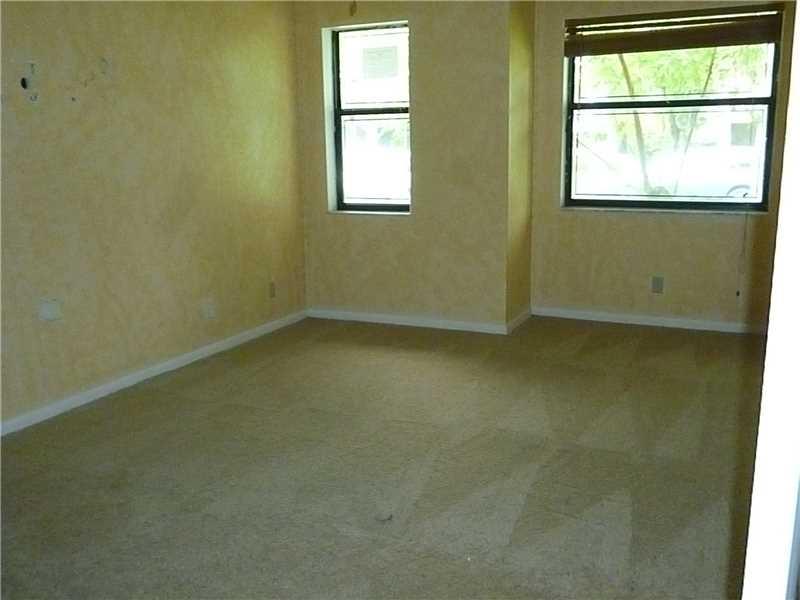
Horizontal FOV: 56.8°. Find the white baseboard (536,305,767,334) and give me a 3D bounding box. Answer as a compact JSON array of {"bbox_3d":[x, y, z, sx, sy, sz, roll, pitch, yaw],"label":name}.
[{"bbox_3d":[1.791,0.147,5.396,1.690,0.069,0.020,5,13,25],"label":"white baseboard"}]

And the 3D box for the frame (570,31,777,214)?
[{"bbox_3d":[1.865,-1.288,5.176,1.372,1.295,0.077,5,13,25],"label":"frame"}]

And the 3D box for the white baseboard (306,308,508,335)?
[{"bbox_3d":[0.012,0.153,5.494,1.600,0.069,0.020,5,13,25],"label":"white baseboard"}]

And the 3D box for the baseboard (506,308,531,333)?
[{"bbox_3d":[0.864,0.150,5.451,0.020,0.069,0.665,5,13,25],"label":"baseboard"}]

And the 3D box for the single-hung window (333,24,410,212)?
[{"bbox_3d":[-0.167,-1.309,5.454,0.669,1.293,0.077,5,13,25],"label":"single-hung window"}]

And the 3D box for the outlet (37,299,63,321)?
[{"bbox_3d":[-1.712,0.050,3.633,0.011,0.105,0.128,5,13,25],"label":"outlet"}]

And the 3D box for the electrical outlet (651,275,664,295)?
[{"bbox_3d":[1.848,-0.104,5.298,0.081,0.123,0.010,5,13,25],"label":"electrical outlet"}]

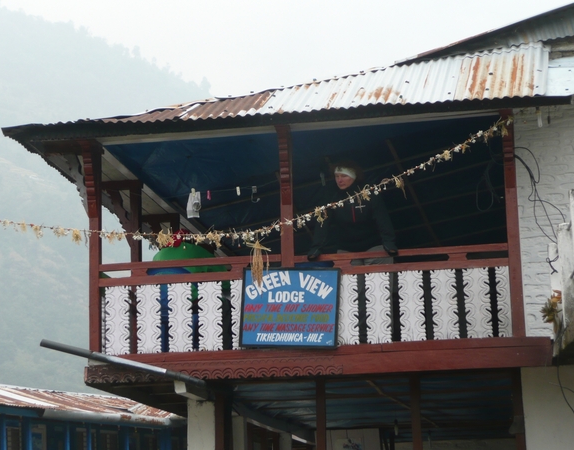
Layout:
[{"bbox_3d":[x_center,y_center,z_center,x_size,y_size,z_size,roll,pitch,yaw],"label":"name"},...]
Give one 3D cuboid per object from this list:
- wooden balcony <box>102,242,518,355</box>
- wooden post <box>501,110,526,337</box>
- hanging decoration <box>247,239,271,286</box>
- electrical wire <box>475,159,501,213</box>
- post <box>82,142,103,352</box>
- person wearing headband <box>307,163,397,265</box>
[{"bbox_3d":[0.155,0.647,14.197,3.609,0.799,0.150,-3,-10,9],"label":"wooden balcony"},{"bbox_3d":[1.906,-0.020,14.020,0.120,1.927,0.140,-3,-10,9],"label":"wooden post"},{"bbox_3d":[-0.232,0.316,14.012,0.194,0.396,0.140,-3,-10,9],"label":"hanging decoration"},{"bbox_3d":[1.737,-0.342,14.414,0.208,0.468,0.100,-3,-10,9],"label":"electrical wire"},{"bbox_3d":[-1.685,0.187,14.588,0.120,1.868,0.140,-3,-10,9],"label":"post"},{"bbox_3d":[0.595,0.244,14.400,0.779,1.642,0.500,-4,-11,14],"label":"person wearing headband"}]

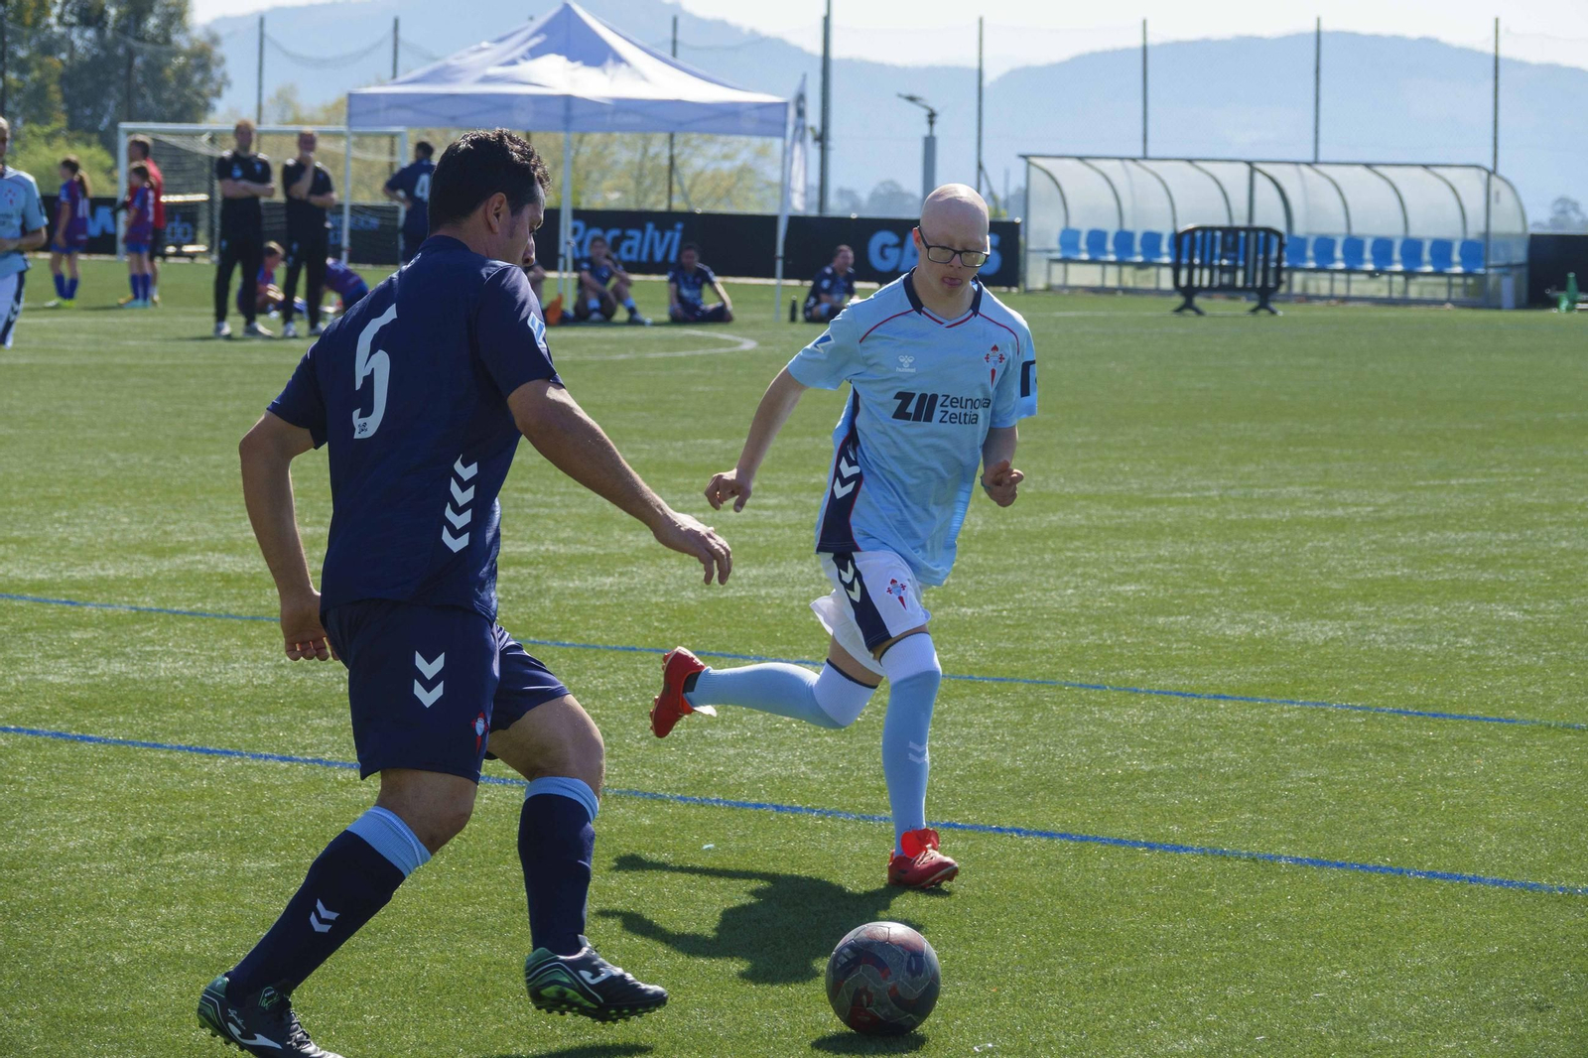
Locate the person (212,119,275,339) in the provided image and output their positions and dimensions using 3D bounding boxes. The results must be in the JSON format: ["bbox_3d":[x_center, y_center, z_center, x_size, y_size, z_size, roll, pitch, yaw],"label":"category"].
[{"bbox_3d":[-4.529,-2.465,49.000,0.520,1.780,0.380,1,4,-7],"label":"person"}]

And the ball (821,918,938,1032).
[{"bbox_3d":[0.172,0.862,11.420,0.220,0.220,0.220,1,4,0],"label":"ball"}]

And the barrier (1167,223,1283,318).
[{"bbox_3d":[5.179,-3.083,71.000,1.950,1.040,0.500,-2,5,-43],"label":"barrier"}]

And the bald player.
[{"bbox_3d":[0.133,0.017,13.700,0.700,1.610,0.800,-1,4,-33],"label":"bald player"}]

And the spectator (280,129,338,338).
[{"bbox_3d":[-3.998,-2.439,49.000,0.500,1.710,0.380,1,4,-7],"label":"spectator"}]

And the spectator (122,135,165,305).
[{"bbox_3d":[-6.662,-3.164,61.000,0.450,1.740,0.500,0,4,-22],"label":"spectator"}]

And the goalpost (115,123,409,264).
[{"bbox_3d":[-7.270,-4.962,88.875,6.180,2.090,1.900,4,5,42],"label":"goalpost"}]

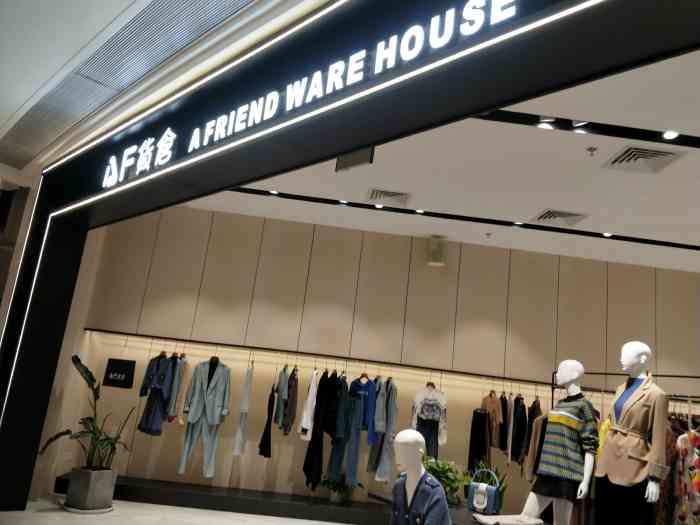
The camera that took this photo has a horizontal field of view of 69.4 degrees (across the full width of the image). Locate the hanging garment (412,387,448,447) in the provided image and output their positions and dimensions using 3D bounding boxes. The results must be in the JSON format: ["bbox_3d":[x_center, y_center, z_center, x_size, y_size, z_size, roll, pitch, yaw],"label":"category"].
[{"bbox_3d":[0.900,1.721,5.649,0.400,0.650,0.160,7,-11,-3],"label":"hanging garment"}]

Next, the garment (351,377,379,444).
[{"bbox_3d":[0.165,1.676,5.758,0.300,0.723,0.160,7,-12,-2],"label":"garment"}]

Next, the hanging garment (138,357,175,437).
[{"bbox_3d":[-2.236,1.505,5.790,0.400,0.897,0.200,-5,-17,45],"label":"hanging garment"}]

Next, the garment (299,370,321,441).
[{"bbox_3d":[-0.458,1.618,5.787,0.150,0.753,0.420,7,-12,-2],"label":"garment"}]

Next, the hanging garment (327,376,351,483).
[{"bbox_3d":[-0.129,1.894,5.830,0.150,1.143,0.420,8,-12,-6],"label":"hanging garment"}]

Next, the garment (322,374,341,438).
[{"bbox_3d":[-0.205,1.584,5.599,0.140,0.710,0.400,3,-12,18],"label":"garment"}]

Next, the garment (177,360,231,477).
[{"bbox_3d":[-1.567,1.692,5.483,0.480,1.220,0.200,6,-11,4],"label":"garment"}]

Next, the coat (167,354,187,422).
[{"bbox_3d":[-1.993,1.445,5.816,0.120,0.723,0.400,11,-12,-17],"label":"coat"}]

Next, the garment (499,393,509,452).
[{"bbox_3d":[1.805,1.878,5.944,0.120,0.684,0.400,5,-12,6],"label":"garment"}]

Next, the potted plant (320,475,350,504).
[{"bbox_3d":[-0.121,2.504,5.612,0.310,0.300,0.310,7,-12,-2],"label":"potted plant"}]

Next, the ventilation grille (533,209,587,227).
[{"bbox_3d":[2.010,-0.428,4.834,0.420,0.040,0.410,7,-11,-3],"label":"ventilation grille"}]

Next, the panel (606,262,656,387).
[{"bbox_3d":[3.316,0.774,5.981,0.589,1.514,0.040,7,-12,-2],"label":"panel"}]

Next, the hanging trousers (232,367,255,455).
[{"bbox_3d":[-1.221,1.678,5.813,0.120,1.000,0.360,9,-12,-10],"label":"hanging trousers"}]

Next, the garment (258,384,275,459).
[{"bbox_3d":[-0.940,1.783,5.727,0.100,0.783,0.360,7,-12,-2],"label":"garment"}]

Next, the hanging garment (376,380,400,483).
[{"bbox_3d":[0.415,1.888,5.779,0.155,1.107,0.420,7,-12,-2],"label":"hanging garment"}]

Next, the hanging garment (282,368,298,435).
[{"bbox_3d":[-0.651,1.523,5.580,0.130,0.720,0.370,3,-12,18],"label":"hanging garment"}]

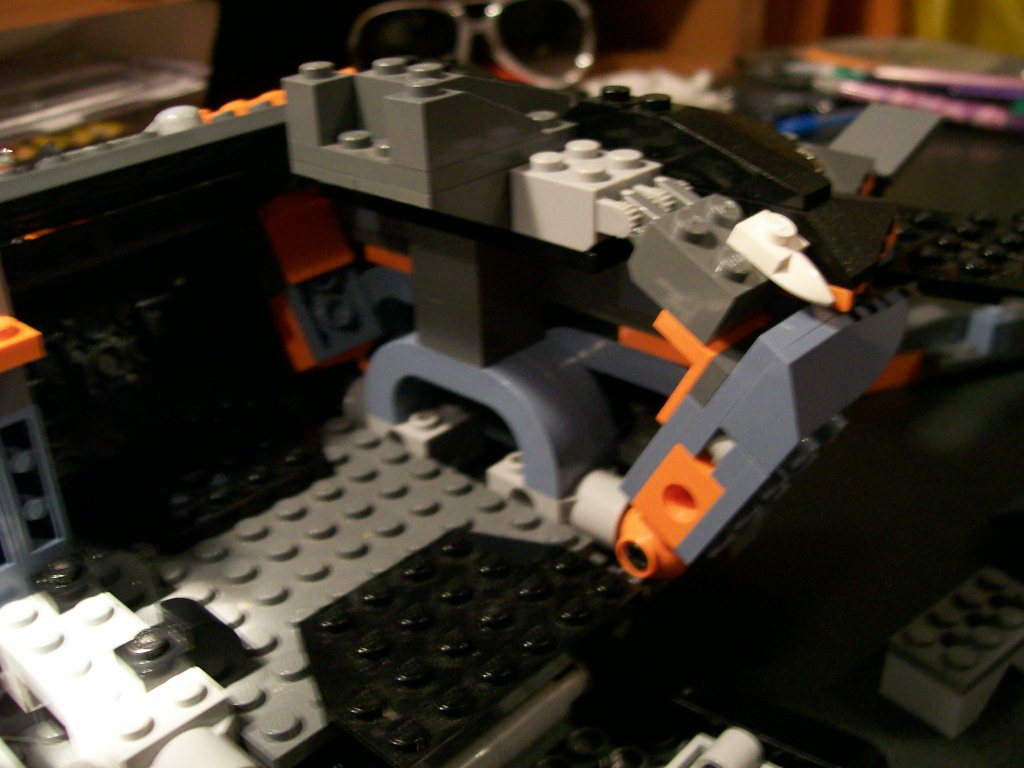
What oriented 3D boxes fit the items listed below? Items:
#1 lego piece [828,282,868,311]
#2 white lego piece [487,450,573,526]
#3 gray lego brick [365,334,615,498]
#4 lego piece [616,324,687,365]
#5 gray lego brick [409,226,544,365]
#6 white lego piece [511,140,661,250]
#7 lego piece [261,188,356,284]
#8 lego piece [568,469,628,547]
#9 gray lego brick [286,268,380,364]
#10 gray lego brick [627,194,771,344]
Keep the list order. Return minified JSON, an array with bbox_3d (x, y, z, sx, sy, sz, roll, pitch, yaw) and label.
[{"bbox_3d":[0.046,-0.014,0.153,0.008,0.004,0.008,21,35,38],"label":"lego piece"},{"bbox_3d":[0.006,0.018,0.188,0.016,0.011,0.012,21,35,38],"label":"white lego piece"},{"bbox_3d":[-0.005,0.001,0.193,0.048,0.019,0.016,21,35,38],"label":"gray lego brick"},{"bbox_3d":[0.026,-0.007,0.174,0.016,0.003,0.008,21,35,38],"label":"lego piece"},{"bbox_3d":[-0.006,-0.018,0.183,0.016,0.022,0.016,21,35,38],"label":"gray lego brick"},{"bbox_3d":[0.014,-0.027,0.157,0.024,0.011,0.016,21,35,38],"label":"white lego piece"},{"bbox_3d":[-0.042,-0.030,0.214,0.016,0.016,0.004,-28,4,-40],"label":"lego piece"},{"bbox_3d":[0.017,0.021,0.181,0.009,0.011,0.011,21,35,38],"label":"lego piece"},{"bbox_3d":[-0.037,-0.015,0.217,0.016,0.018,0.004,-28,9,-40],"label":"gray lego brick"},{"bbox_3d":[0.026,-0.019,0.150,0.016,0.011,0.022,-28,64,-40],"label":"gray lego brick"}]

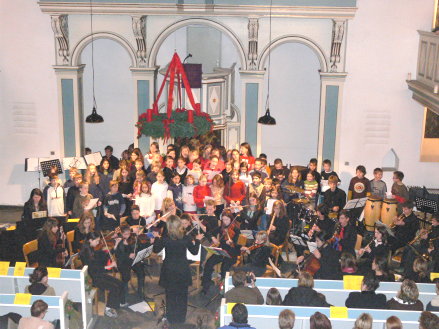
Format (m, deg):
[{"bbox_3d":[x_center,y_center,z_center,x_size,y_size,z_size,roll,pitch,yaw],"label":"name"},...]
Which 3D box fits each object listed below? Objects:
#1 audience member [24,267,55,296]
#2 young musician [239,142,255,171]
[{"bbox_3d":[-2.347,1.889,8.859,0.500,1.172,0.720,5,14,16],"label":"audience member"},{"bbox_3d":[0.585,0.265,14.499,0.430,1.530,0.300,7,15,22],"label":"young musician"}]

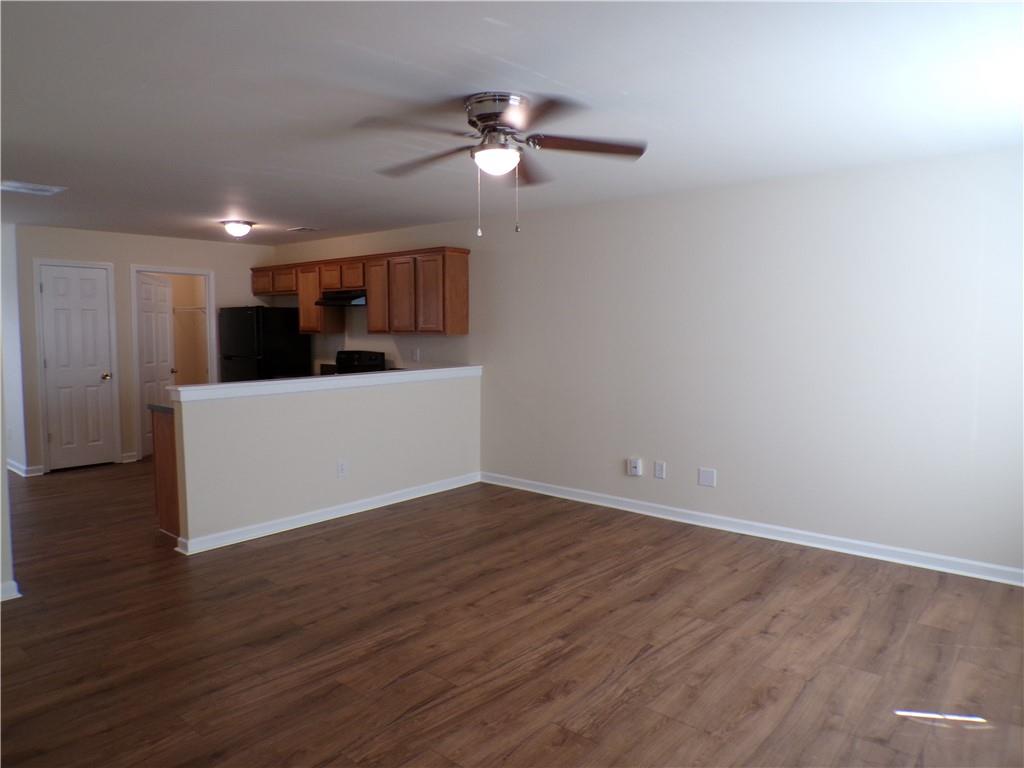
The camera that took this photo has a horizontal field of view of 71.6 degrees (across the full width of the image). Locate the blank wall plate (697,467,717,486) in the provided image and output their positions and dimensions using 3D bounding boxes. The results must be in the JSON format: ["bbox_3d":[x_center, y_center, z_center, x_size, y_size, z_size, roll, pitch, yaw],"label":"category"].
[{"bbox_3d":[1.425,0.683,5.180,0.125,0.122,0.008,4,6,40],"label":"blank wall plate"}]

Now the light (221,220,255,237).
[{"bbox_3d":[-2.555,-1.450,6.632,0.330,0.140,0.330,4,6,40],"label":"light"}]

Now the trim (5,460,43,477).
[{"bbox_3d":[-4.930,0.840,7.184,0.640,0.095,0.140,4,6,40],"label":"trim"}]

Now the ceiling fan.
[{"bbox_3d":[-0.069,-1.061,3.092,1.300,0.330,1.320,4,6,40],"label":"ceiling fan"}]

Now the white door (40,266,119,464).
[{"bbox_3d":[-4.427,-0.149,7.258,0.045,2.030,0.615,4,6,40],"label":"white door"}]

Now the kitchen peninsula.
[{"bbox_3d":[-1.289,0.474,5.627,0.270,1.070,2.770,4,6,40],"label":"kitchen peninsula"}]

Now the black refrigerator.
[{"bbox_3d":[-2.818,-0.041,8.209,0.770,1.670,0.690,4,6,40],"label":"black refrigerator"}]

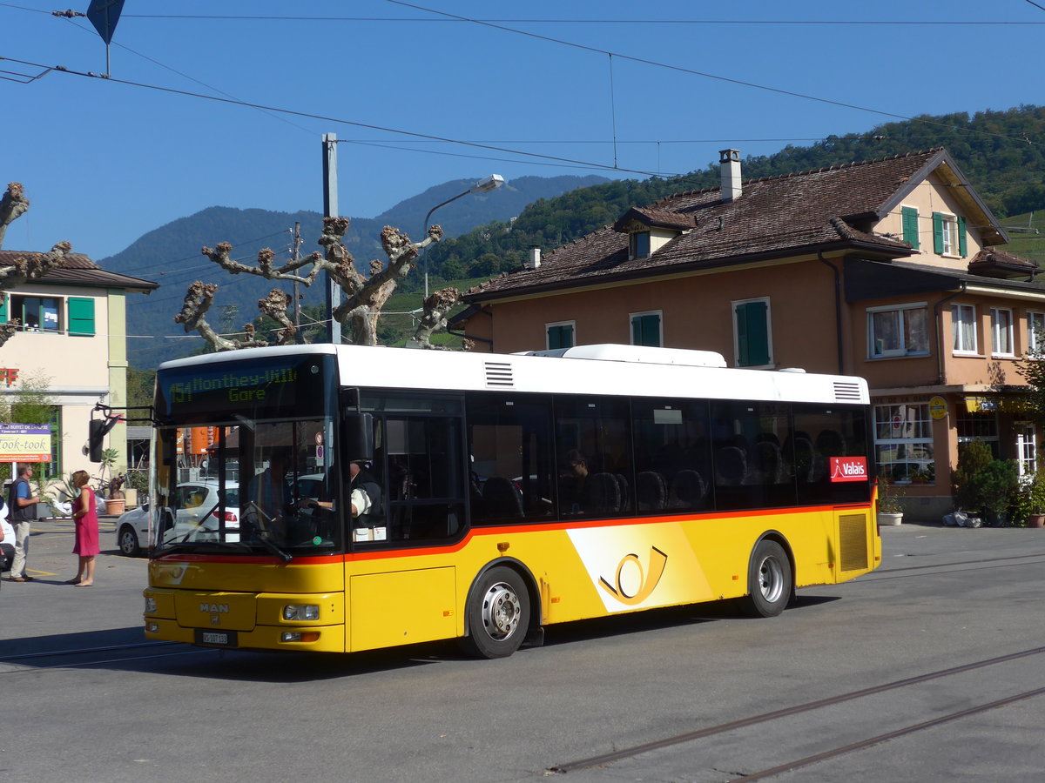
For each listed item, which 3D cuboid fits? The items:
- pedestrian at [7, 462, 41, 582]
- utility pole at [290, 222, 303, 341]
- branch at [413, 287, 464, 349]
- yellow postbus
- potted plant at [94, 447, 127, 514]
[{"bbox_3d":[-7.400,1.939,23.300,0.470,1.750,0.500,-2,-3,-3],"label":"pedestrian"},{"bbox_3d":[-7.166,-0.642,50.721,0.420,9.800,0.300,-2,-3,0],"label":"utility pole"},{"bbox_3d":[-1.552,-1.343,29.000,0.950,1.150,0.900,-2,-3,0],"label":"branch"},{"bbox_3d":[0.581,1.107,17.014,2.410,2.920,9.380,-5,-5,40],"label":"yellow postbus"},{"bbox_3d":[-12.189,2.644,46.500,0.950,1.950,0.950,-2,-3,0],"label":"potted plant"}]

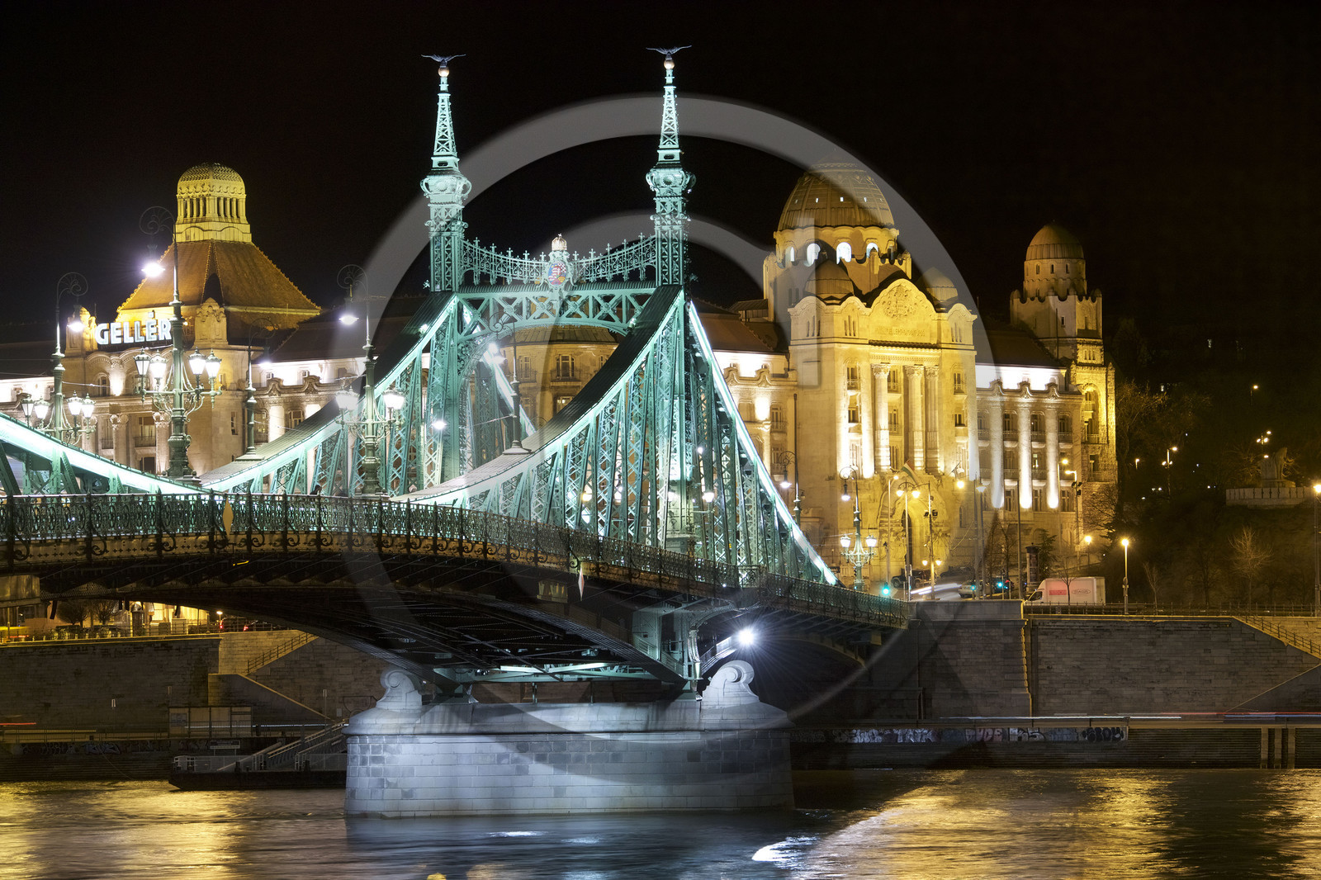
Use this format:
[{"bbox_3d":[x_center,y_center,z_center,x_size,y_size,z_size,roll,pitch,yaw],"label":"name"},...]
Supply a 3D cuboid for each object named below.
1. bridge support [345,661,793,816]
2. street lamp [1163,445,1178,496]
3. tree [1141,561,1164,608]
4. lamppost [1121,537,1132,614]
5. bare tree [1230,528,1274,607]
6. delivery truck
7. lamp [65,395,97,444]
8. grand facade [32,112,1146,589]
[{"bbox_3d":[-4.991,16.518,255.036,24.600,8.192,8.000,-1,-2,10],"label":"bridge support"},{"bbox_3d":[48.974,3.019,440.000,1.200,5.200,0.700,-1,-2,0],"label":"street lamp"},{"bbox_3d":[36.397,10.829,339.000,1.750,3.900,1.700,-1,-2,10],"label":"tree"},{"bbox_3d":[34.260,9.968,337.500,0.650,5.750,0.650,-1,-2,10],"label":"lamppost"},{"bbox_3d":[43.774,9.522,340.000,3.250,6.200,3.200,-1,-2,10],"label":"bare tree"},{"bbox_3d":[31.411,12.197,356.000,6.300,3.100,2.150,-2,-2,24],"label":"delivery truck"},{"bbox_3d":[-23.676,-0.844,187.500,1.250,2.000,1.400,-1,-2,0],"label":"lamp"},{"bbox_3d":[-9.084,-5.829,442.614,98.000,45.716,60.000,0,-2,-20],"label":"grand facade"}]

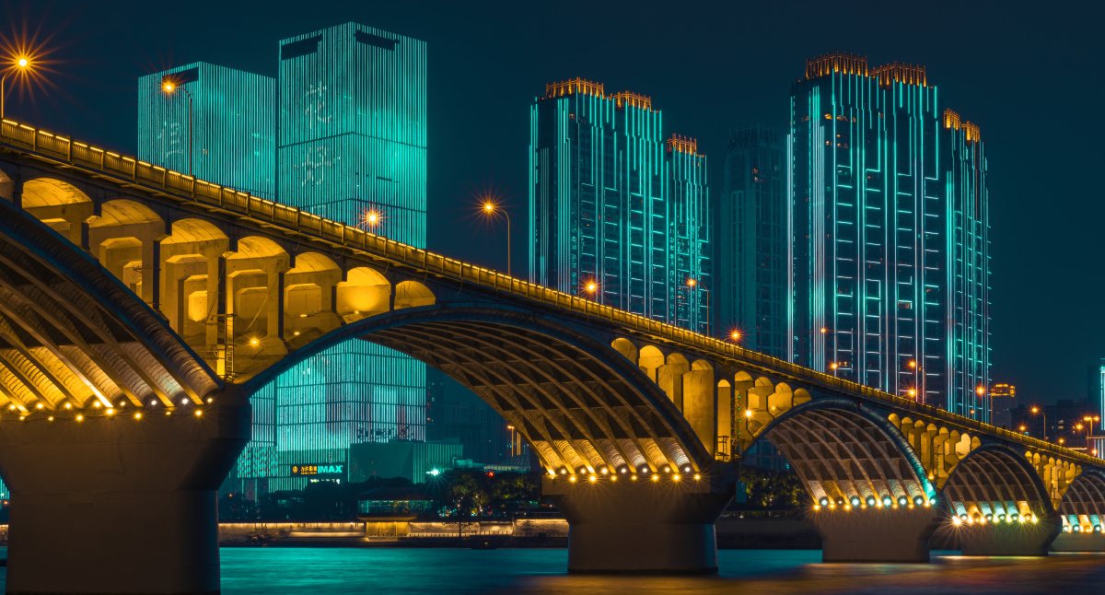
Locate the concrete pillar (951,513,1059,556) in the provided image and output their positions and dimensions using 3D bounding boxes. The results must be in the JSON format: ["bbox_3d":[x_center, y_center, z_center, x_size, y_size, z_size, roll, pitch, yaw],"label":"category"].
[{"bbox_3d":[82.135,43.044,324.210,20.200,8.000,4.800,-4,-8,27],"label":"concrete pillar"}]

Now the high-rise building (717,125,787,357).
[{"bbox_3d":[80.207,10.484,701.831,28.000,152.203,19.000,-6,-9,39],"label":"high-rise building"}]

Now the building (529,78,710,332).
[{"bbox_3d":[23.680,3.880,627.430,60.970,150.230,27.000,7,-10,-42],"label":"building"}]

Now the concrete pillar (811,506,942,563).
[{"bbox_3d":[45.150,33.380,251.550,18.000,8.050,5.000,-4,-9,27],"label":"concrete pillar"}]

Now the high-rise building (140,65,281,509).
[{"bbox_3d":[-155.570,-0.428,806.070,44.000,199.746,44.000,-6,-9,41],"label":"high-rise building"}]

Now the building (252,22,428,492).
[{"bbox_3d":[-82.090,-7.530,736.510,42.000,201.700,40.300,-7,-10,42],"label":"building"}]

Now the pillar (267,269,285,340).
[{"bbox_3d":[-17.380,0.490,111.760,0.870,4.430,0.550,-4,-9,27],"label":"pillar"}]

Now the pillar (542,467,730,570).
[{"bbox_3d":[8.860,22.760,181.040,18.600,10.250,5.000,-4,-9,27],"label":"pillar"}]

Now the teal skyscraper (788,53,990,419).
[{"bbox_3d":[115.790,-0.690,614.790,58.340,155.950,32.000,5,-9,-33],"label":"teal skyscraper"}]

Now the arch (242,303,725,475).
[{"bbox_3d":[-9.645,7.637,145.163,19.000,10.800,76.000,-4,-8,27],"label":"arch"}]

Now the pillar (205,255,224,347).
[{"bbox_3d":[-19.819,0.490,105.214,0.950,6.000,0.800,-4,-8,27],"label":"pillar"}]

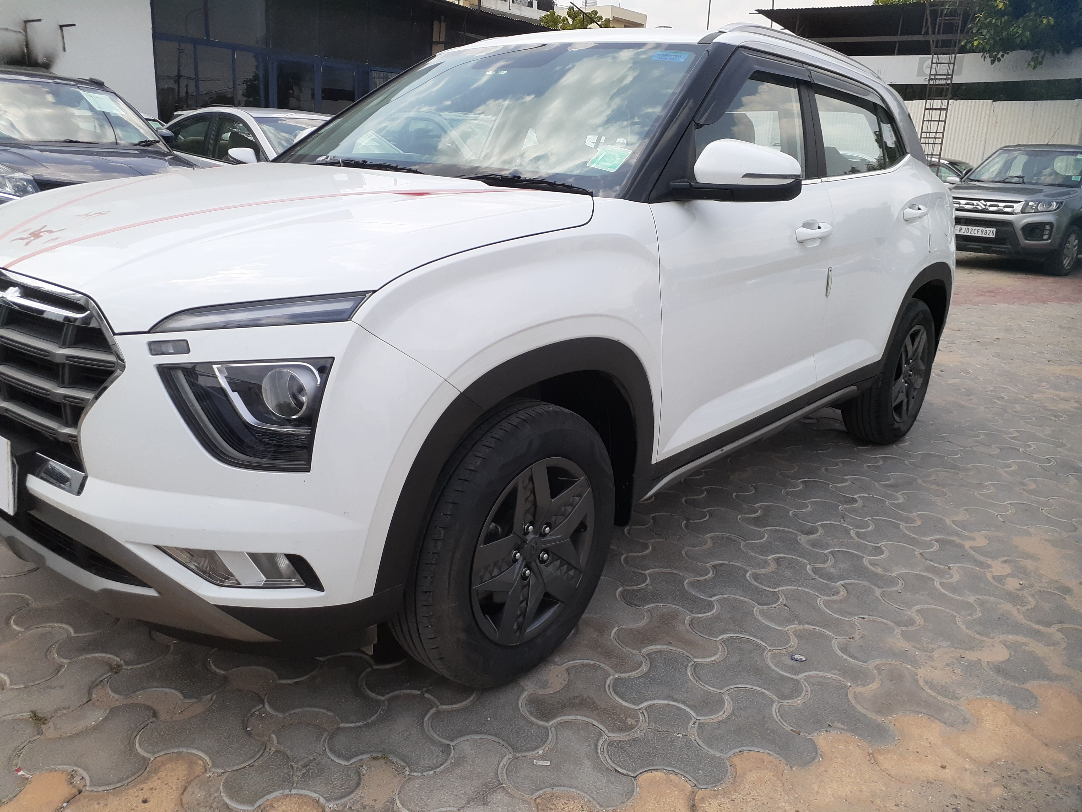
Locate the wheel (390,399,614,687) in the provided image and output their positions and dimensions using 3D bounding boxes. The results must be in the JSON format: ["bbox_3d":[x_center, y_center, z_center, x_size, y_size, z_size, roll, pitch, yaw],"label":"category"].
[{"bbox_3d":[-0.085,0.320,2.044,0.210,0.667,0.674,14,20,37],"label":"wheel"}]

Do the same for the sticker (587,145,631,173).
[{"bbox_3d":[0.189,-0.683,2.327,0.100,0.003,0.099,18,58,34],"label":"sticker"}]

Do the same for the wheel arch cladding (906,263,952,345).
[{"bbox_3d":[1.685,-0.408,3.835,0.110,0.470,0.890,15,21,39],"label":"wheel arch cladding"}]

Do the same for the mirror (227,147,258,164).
[{"bbox_3d":[-2.687,-2.249,7.600,0.250,0.160,0.150,-11,22,-39],"label":"mirror"}]

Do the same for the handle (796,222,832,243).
[{"bbox_3d":[0.904,-0.575,2.812,0.050,0.048,0.220,15,21,39],"label":"handle"}]

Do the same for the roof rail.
[{"bbox_3d":[1.019,-1.297,3.133,0.060,0.090,1.520,15,21,39],"label":"roof rail"}]

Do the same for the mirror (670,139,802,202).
[{"bbox_3d":[0.512,-0.611,2.203,0.245,0.152,0.240,15,21,39],"label":"mirror"}]

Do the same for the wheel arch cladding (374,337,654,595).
[{"bbox_3d":[-0.040,0.097,1.922,0.120,0.498,0.940,15,21,39],"label":"wheel arch cladding"}]

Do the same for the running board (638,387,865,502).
[{"bbox_3d":[0.777,0.089,2.999,0.135,0.085,1.530,15,21,39],"label":"running board"}]

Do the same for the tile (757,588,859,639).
[{"bbox_3d":[0.764,0.628,2.481,0.265,0.060,0.257,6,17,5],"label":"tile"}]

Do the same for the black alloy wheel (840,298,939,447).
[{"bbox_3d":[1.628,-0.169,3.955,0.210,0.667,0.674,15,21,39],"label":"black alloy wheel"}]

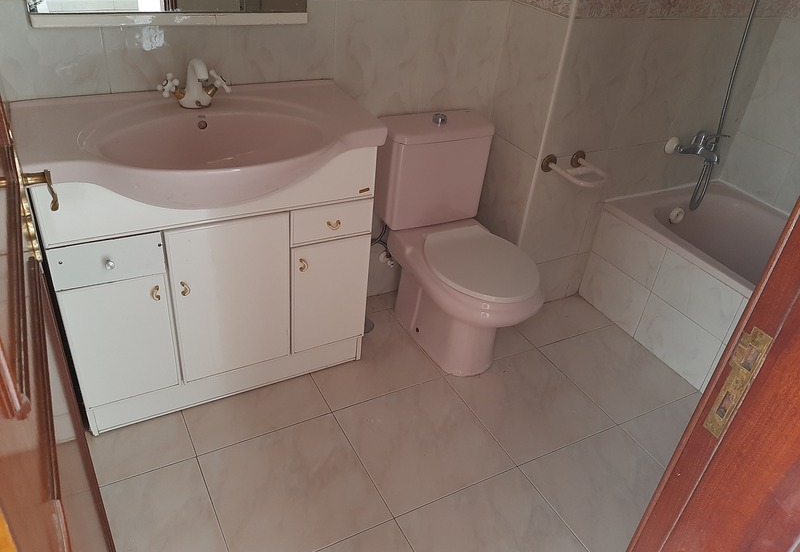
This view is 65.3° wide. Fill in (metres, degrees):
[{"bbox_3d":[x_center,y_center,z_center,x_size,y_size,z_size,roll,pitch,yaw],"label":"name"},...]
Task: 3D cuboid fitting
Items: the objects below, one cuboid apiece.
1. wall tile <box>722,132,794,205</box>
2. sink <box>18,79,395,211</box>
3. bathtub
[{"bbox_3d":[1.460,-0.444,2.556,0.010,0.216,0.256,-13,38,-27],"label":"wall tile"},{"bbox_3d":[-0.476,-0.305,1.619,0.880,0.205,0.515,-13,37,-26],"label":"sink"},{"bbox_3d":[1.370,0.140,2.259,0.701,0.440,1.217,-13,37,-26],"label":"bathtub"}]

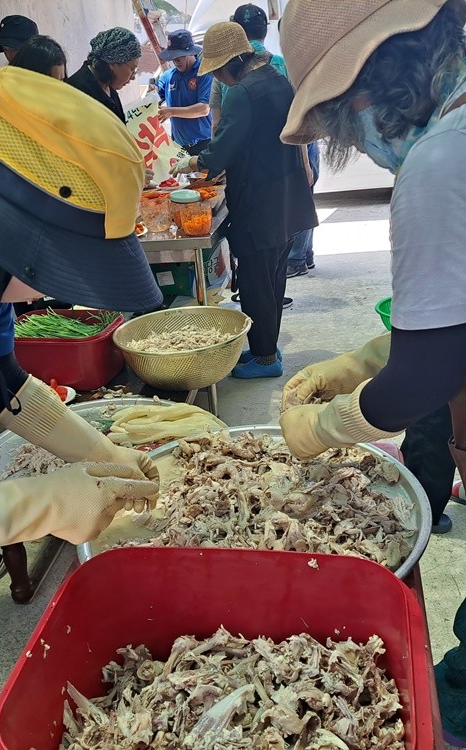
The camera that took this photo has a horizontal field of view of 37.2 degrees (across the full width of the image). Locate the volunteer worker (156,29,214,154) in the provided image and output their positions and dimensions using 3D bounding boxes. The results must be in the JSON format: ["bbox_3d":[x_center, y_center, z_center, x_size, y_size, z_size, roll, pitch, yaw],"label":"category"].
[{"bbox_3d":[-0.285,-1.250,4.500,0.480,1.750,0.420,6,21,28],"label":"volunteer worker"}]

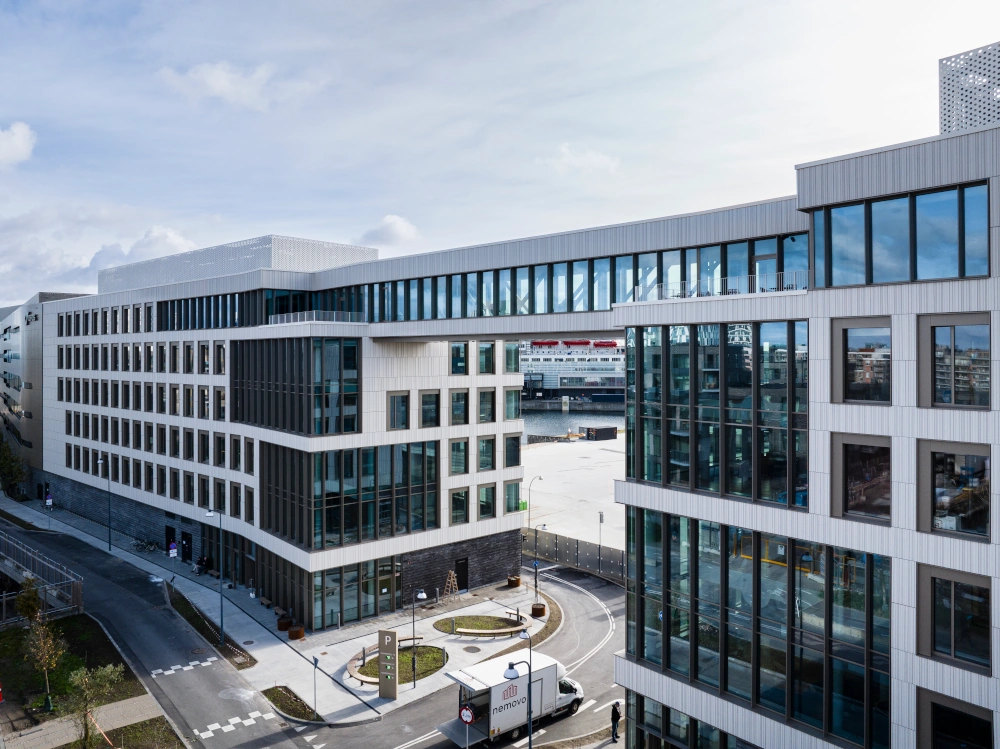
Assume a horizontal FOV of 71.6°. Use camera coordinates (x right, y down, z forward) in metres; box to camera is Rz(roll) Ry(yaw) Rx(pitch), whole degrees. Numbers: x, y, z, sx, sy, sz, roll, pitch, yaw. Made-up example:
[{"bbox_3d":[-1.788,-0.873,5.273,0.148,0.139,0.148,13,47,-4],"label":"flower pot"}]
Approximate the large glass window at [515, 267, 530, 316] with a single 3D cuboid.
[{"bbox_3d":[1.237,-4.552,37.965,1.059,2.591,0.160,1,1,42],"label":"large glass window"}]

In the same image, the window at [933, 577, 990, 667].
[{"bbox_3d":[13.711,7.309,20.659,0.150,2.278,1.451,-1,2,-42],"label":"window"}]

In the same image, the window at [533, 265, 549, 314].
[{"bbox_3d":[2.272,-4.623,37.421,0.980,2.617,0.140,1,2,43],"label":"window"}]

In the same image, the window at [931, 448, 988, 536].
[{"bbox_3d":[13.473,3.480,20.299,0.160,2.309,1.477,-1,1,-41],"label":"window"}]

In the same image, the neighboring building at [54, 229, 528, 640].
[{"bbox_3d":[-27.821,1.974,70.121,63.101,27.910,17.800,1,2,41],"label":"neighboring building"}]

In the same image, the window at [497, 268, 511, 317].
[{"bbox_3d":[0.332,-4.671,39.253,0.980,2.617,0.140,1,2,43],"label":"window"}]

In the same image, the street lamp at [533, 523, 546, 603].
[{"bbox_3d":[3.007,13.676,51.017,0.950,5.536,0.400,0,2,-13],"label":"street lamp"}]

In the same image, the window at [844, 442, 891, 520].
[{"bbox_3d":[11.763,3.443,22.231,0.160,2.321,1.438,-1,1,-41],"label":"window"}]

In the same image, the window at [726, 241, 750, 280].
[{"bbox_3d":[10.197,-4.363,29.741,1.018,2.543,0.160,1,2,45],"label":"window"}]

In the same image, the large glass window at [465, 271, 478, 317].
[{"bbox_3d":[-1.617,-4.720,41.068,0.980,2.617,0.140,1,2,43],"label":"large glass window"}]

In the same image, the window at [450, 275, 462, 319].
[{"bbox_3d":[-2.587,-4.744,41.976,0.980,2.617,0.140,1,2,43],"label":"window"}]

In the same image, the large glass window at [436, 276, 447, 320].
[{"bbox_3d":[-3.558,-4.768,42.883,0.980,2.617,0.140,1,2,43],"label":"large glass window"}]

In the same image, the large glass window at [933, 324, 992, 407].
[{"bbox_3d":[13.445,-0.264,20.258,0.160,2.354,1.474,-1,1,-41],"label":"large glass window"}]

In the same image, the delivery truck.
[{"bbox_3d":[1.044,15.455,33.723,6.853,2.901,2.332,-1,2,-38],"label":"delivery truck"}]

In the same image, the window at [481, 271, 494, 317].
[{"bbox_3d":[-0.691,-4.610,39.742,1.026,2.598,0.160,1,1,42],"label":"window"}]

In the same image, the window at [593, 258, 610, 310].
[{"bbox_3d":[5.089,-4.490,34.656,1.075,2.595,0.160,1,2,44],"label":"window"}]

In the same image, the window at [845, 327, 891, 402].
[{"bbox_3d":[11.739,-0.296,22.187,0.160,2.351,1.436,-1,1,-41],"label":"window"}]

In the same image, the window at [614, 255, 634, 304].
[{"bbox_3d":[6.050,-4.464,33.705,1.098,2.582,0.160,1,2,44],"label":"window"}]

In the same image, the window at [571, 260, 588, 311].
[{"bbox_3d":[4.129,-4.518,35.589,1.085,2.582,0.160,1,2,44],"label":"window"}]

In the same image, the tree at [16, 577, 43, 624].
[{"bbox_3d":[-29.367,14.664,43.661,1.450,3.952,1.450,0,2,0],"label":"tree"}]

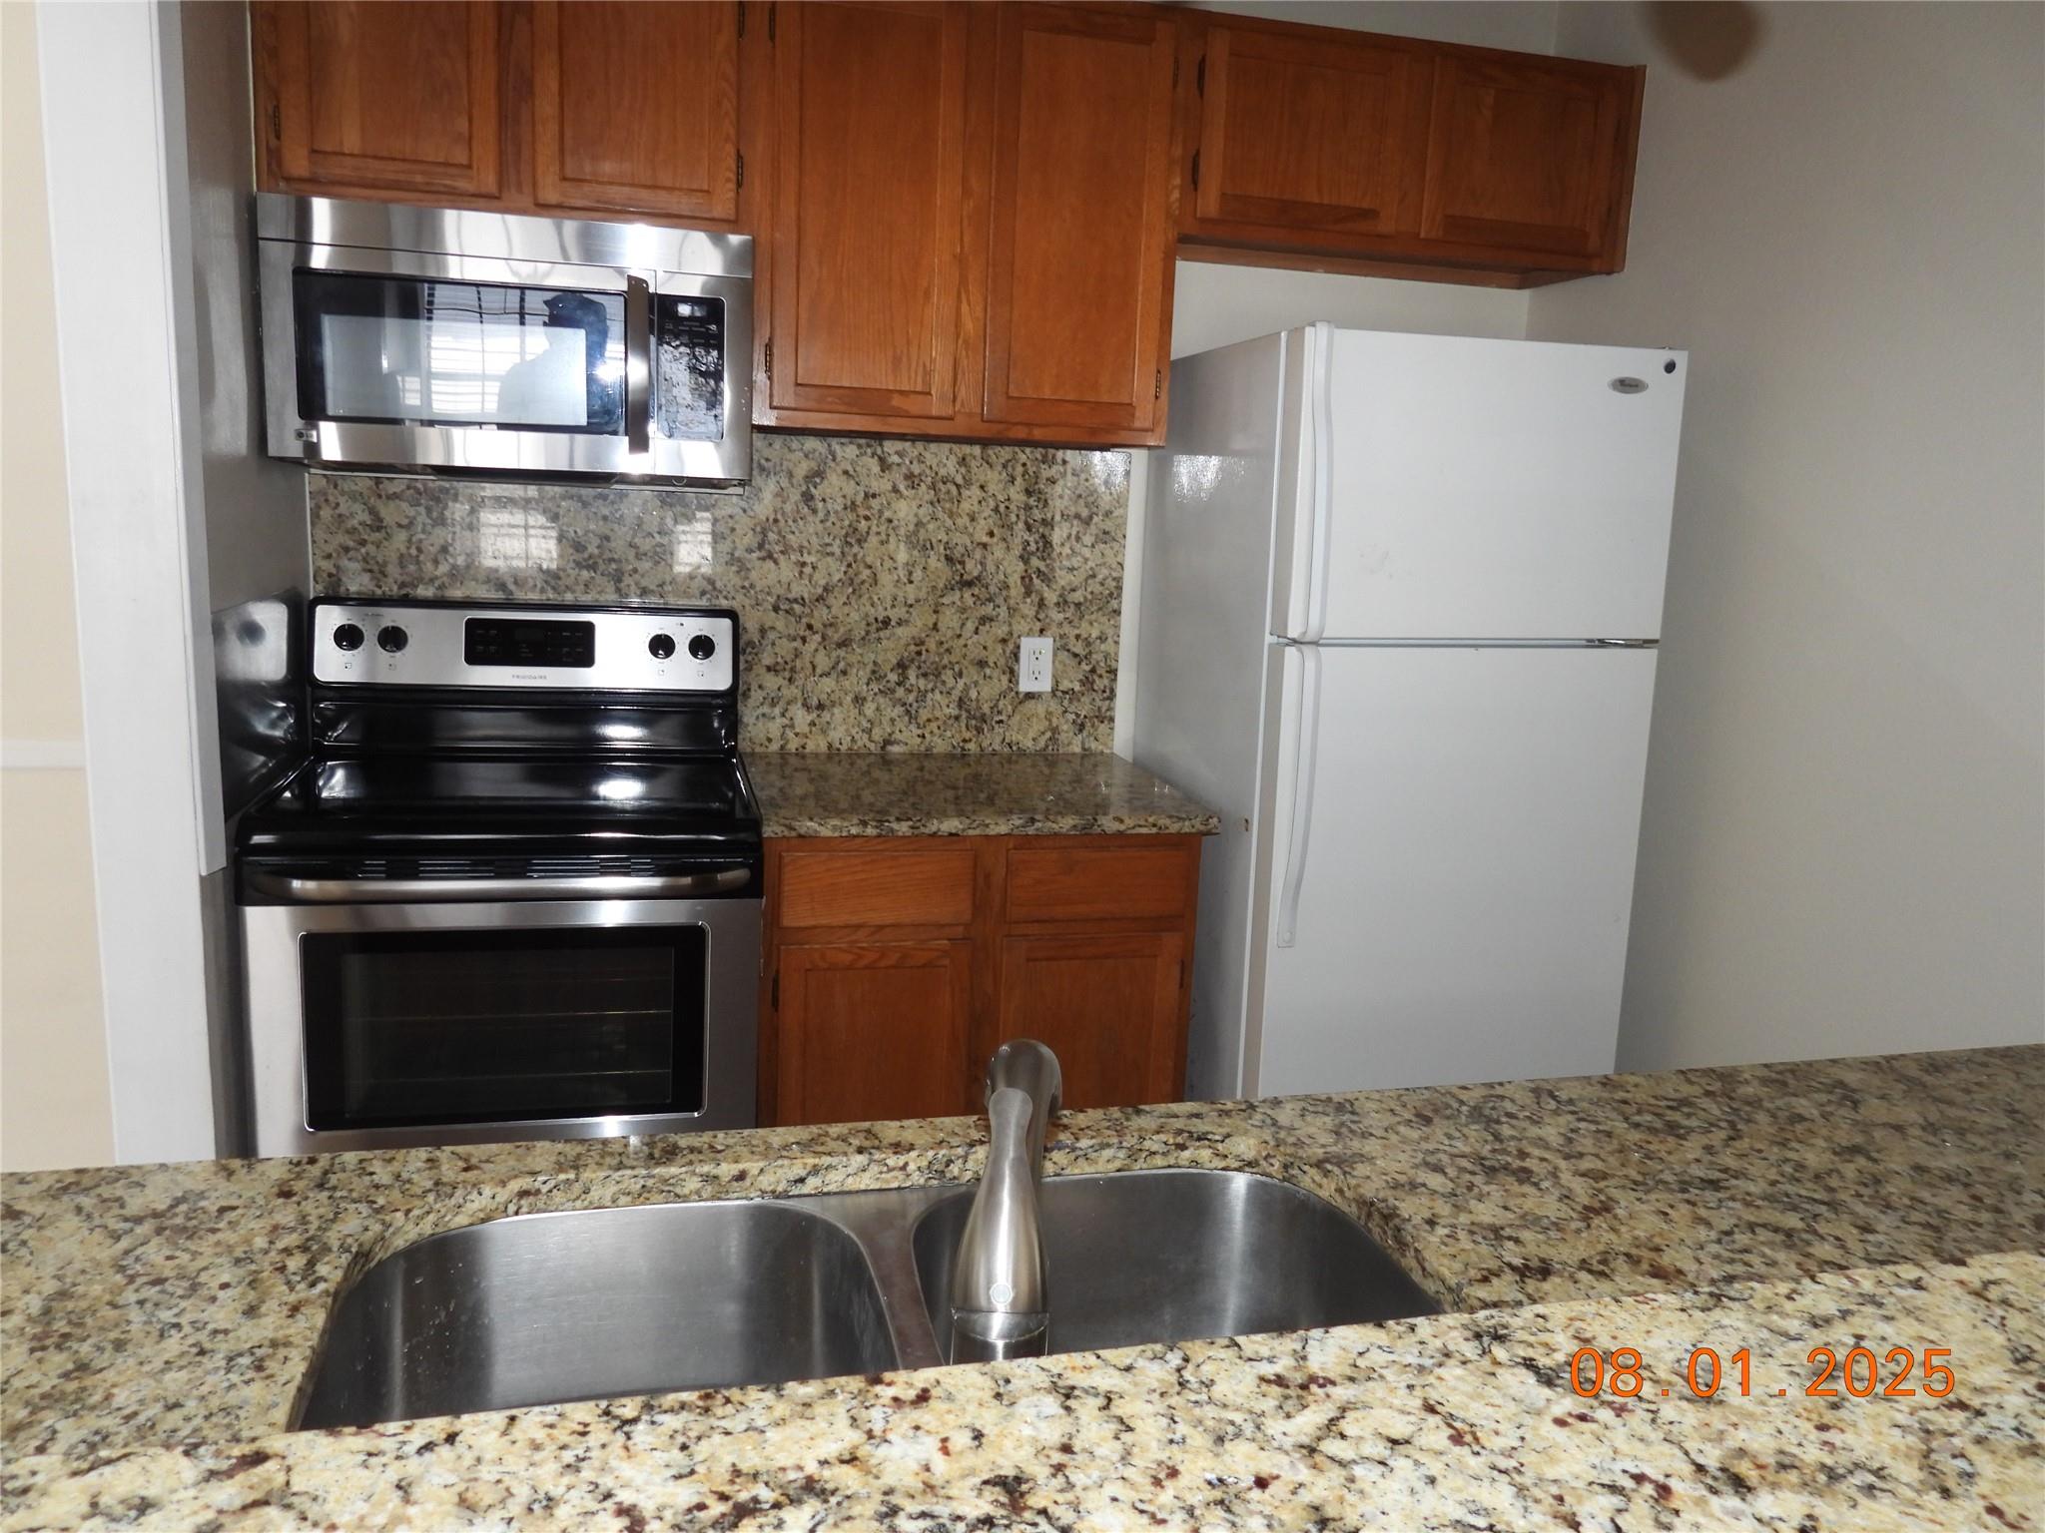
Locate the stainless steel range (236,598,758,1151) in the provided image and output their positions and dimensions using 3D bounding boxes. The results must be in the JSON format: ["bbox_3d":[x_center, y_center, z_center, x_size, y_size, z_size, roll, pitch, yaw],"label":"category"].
[{"bbox_3d":[-0.864,0.346,2.490,0.760,1.214,0.670,0,10,-14],"label":"stainless steel range"}]

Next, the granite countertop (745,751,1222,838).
[{"bbox_3d":[-0.114,0.051,2.668,0.776,0.038,0.657,0,10,-14],"label":"granite countertop"}]

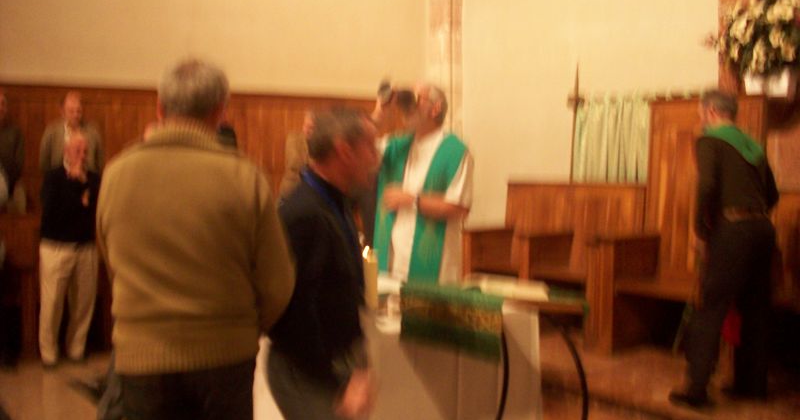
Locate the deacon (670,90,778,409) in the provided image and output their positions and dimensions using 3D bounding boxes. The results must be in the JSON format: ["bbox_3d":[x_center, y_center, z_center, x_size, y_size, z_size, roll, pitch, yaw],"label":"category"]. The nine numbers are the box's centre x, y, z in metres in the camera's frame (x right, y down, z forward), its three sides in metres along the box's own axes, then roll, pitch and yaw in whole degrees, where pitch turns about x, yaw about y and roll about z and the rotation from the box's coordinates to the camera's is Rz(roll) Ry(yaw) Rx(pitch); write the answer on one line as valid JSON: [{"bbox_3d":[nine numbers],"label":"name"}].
[{"bbox_3d":[1.700,0.187,4.486,0.520,1.660,0.500,-3,5,-41],"label":"deacon"}]

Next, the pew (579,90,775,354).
[{"bbox_3d":[1.822,0.101,5.606,0.680,1.700,0.880,-3,4,-38],"label":"pew"}]

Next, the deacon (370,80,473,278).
[{"bbox_3d":[0.112,0.262,4.505,0.560,1.840,0.480,2,4,31],"label":"deacon"}]

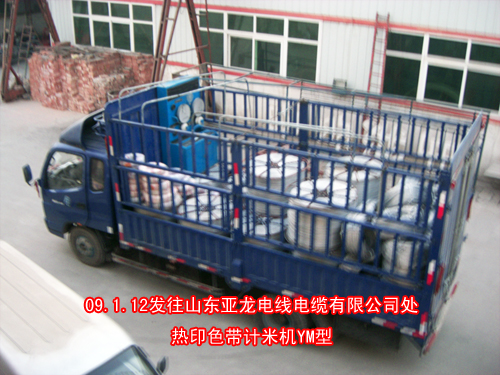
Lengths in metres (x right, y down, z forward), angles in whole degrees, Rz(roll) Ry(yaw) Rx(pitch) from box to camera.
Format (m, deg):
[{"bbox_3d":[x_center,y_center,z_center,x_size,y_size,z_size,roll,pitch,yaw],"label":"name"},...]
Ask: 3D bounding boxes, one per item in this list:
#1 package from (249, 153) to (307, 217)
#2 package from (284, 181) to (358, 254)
[{"bbox_3d":[0.400,-0.051,8.136,0.819,0.650,0.819,0,24,0],"label":"package"},{"bbox_3d":[0.943,0.352,7.235,0.854,0.639,0.854,0,24,0],"label":"package"}]

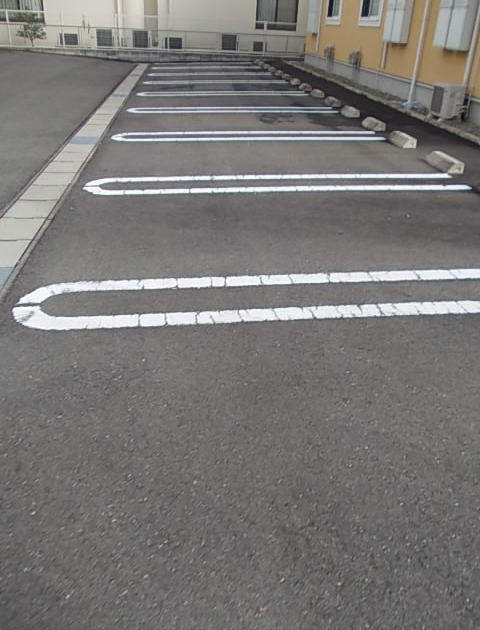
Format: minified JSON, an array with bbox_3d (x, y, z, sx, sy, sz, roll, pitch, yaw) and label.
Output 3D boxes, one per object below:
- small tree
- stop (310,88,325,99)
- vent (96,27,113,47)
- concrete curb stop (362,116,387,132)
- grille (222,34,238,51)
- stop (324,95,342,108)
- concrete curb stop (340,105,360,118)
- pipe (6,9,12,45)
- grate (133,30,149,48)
[{"bbox_3d":[-7.807,-10.746,19.385,1.050,1.300,1.000,-5,30,-14],"label":"small tree"},{"bbox_3d":[1.729,-4.961,11.598,0.160,0.115,0.670,-2,30,-5],"label":"stop"},{"bbox_3d":[-5.359,-10.959,20.474,0.620,0.630,0.100,-5,30,-14],"label":"vent"},{"bbox_3d":[2.116,-3.048,8.214,0.160,0.115,0.670,-2,30,-5],"label":"concrete curb stop"},{"bbox_3d":[-0.425,-11.417,21.691,0.620,0.580,0.100,-5,30,-14],"label":"grille"},{"bbox_3d":[1.865,-4.303,10.434,0.160,0.115,0.670,-2,30,-5],"label":"stop"},{"bbox_3d":[1.967,-3.666,9.307,0.160,0.115,0.670,-2,30,-5],"label":"concrete curb stop"},{"bbox_3d":[-8.314,-10.370,18.674,0.080,1.140,0.080,-5,30,-14],"label":"pipe"},{"bbox_3d":[-3.985,-11.075,20.819,0.610,0.620,0.100,-5,30,-14],"label":"grate"}]

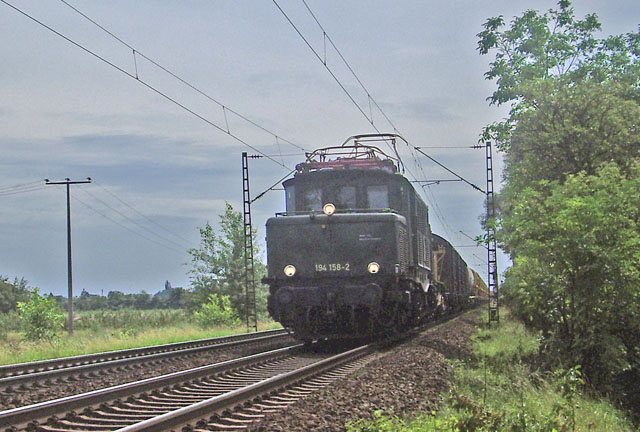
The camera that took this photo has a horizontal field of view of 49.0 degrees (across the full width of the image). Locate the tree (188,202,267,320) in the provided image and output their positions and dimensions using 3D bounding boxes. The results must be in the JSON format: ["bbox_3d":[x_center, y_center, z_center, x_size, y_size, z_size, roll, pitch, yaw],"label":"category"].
[{"bbox_3d":[-7.596,3.786,58.007,6.400,9.910,5.800,-2,-7,0],"label":"tree"}]

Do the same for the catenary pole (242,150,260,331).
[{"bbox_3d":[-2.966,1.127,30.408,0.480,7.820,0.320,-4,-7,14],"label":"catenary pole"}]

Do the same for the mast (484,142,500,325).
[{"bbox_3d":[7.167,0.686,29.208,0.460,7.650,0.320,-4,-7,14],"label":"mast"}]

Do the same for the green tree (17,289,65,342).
[{"bbox_3d":[-12.929,4.666,32.501,2.100,2.430,2.000,-2,-7,0],"label":"green tree"}]

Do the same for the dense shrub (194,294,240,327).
[{"bbox_3d":[-7.149,6.622,49.000,3.000,2.280,2.700,-2,-7,0],"label":"dense shrub"}]

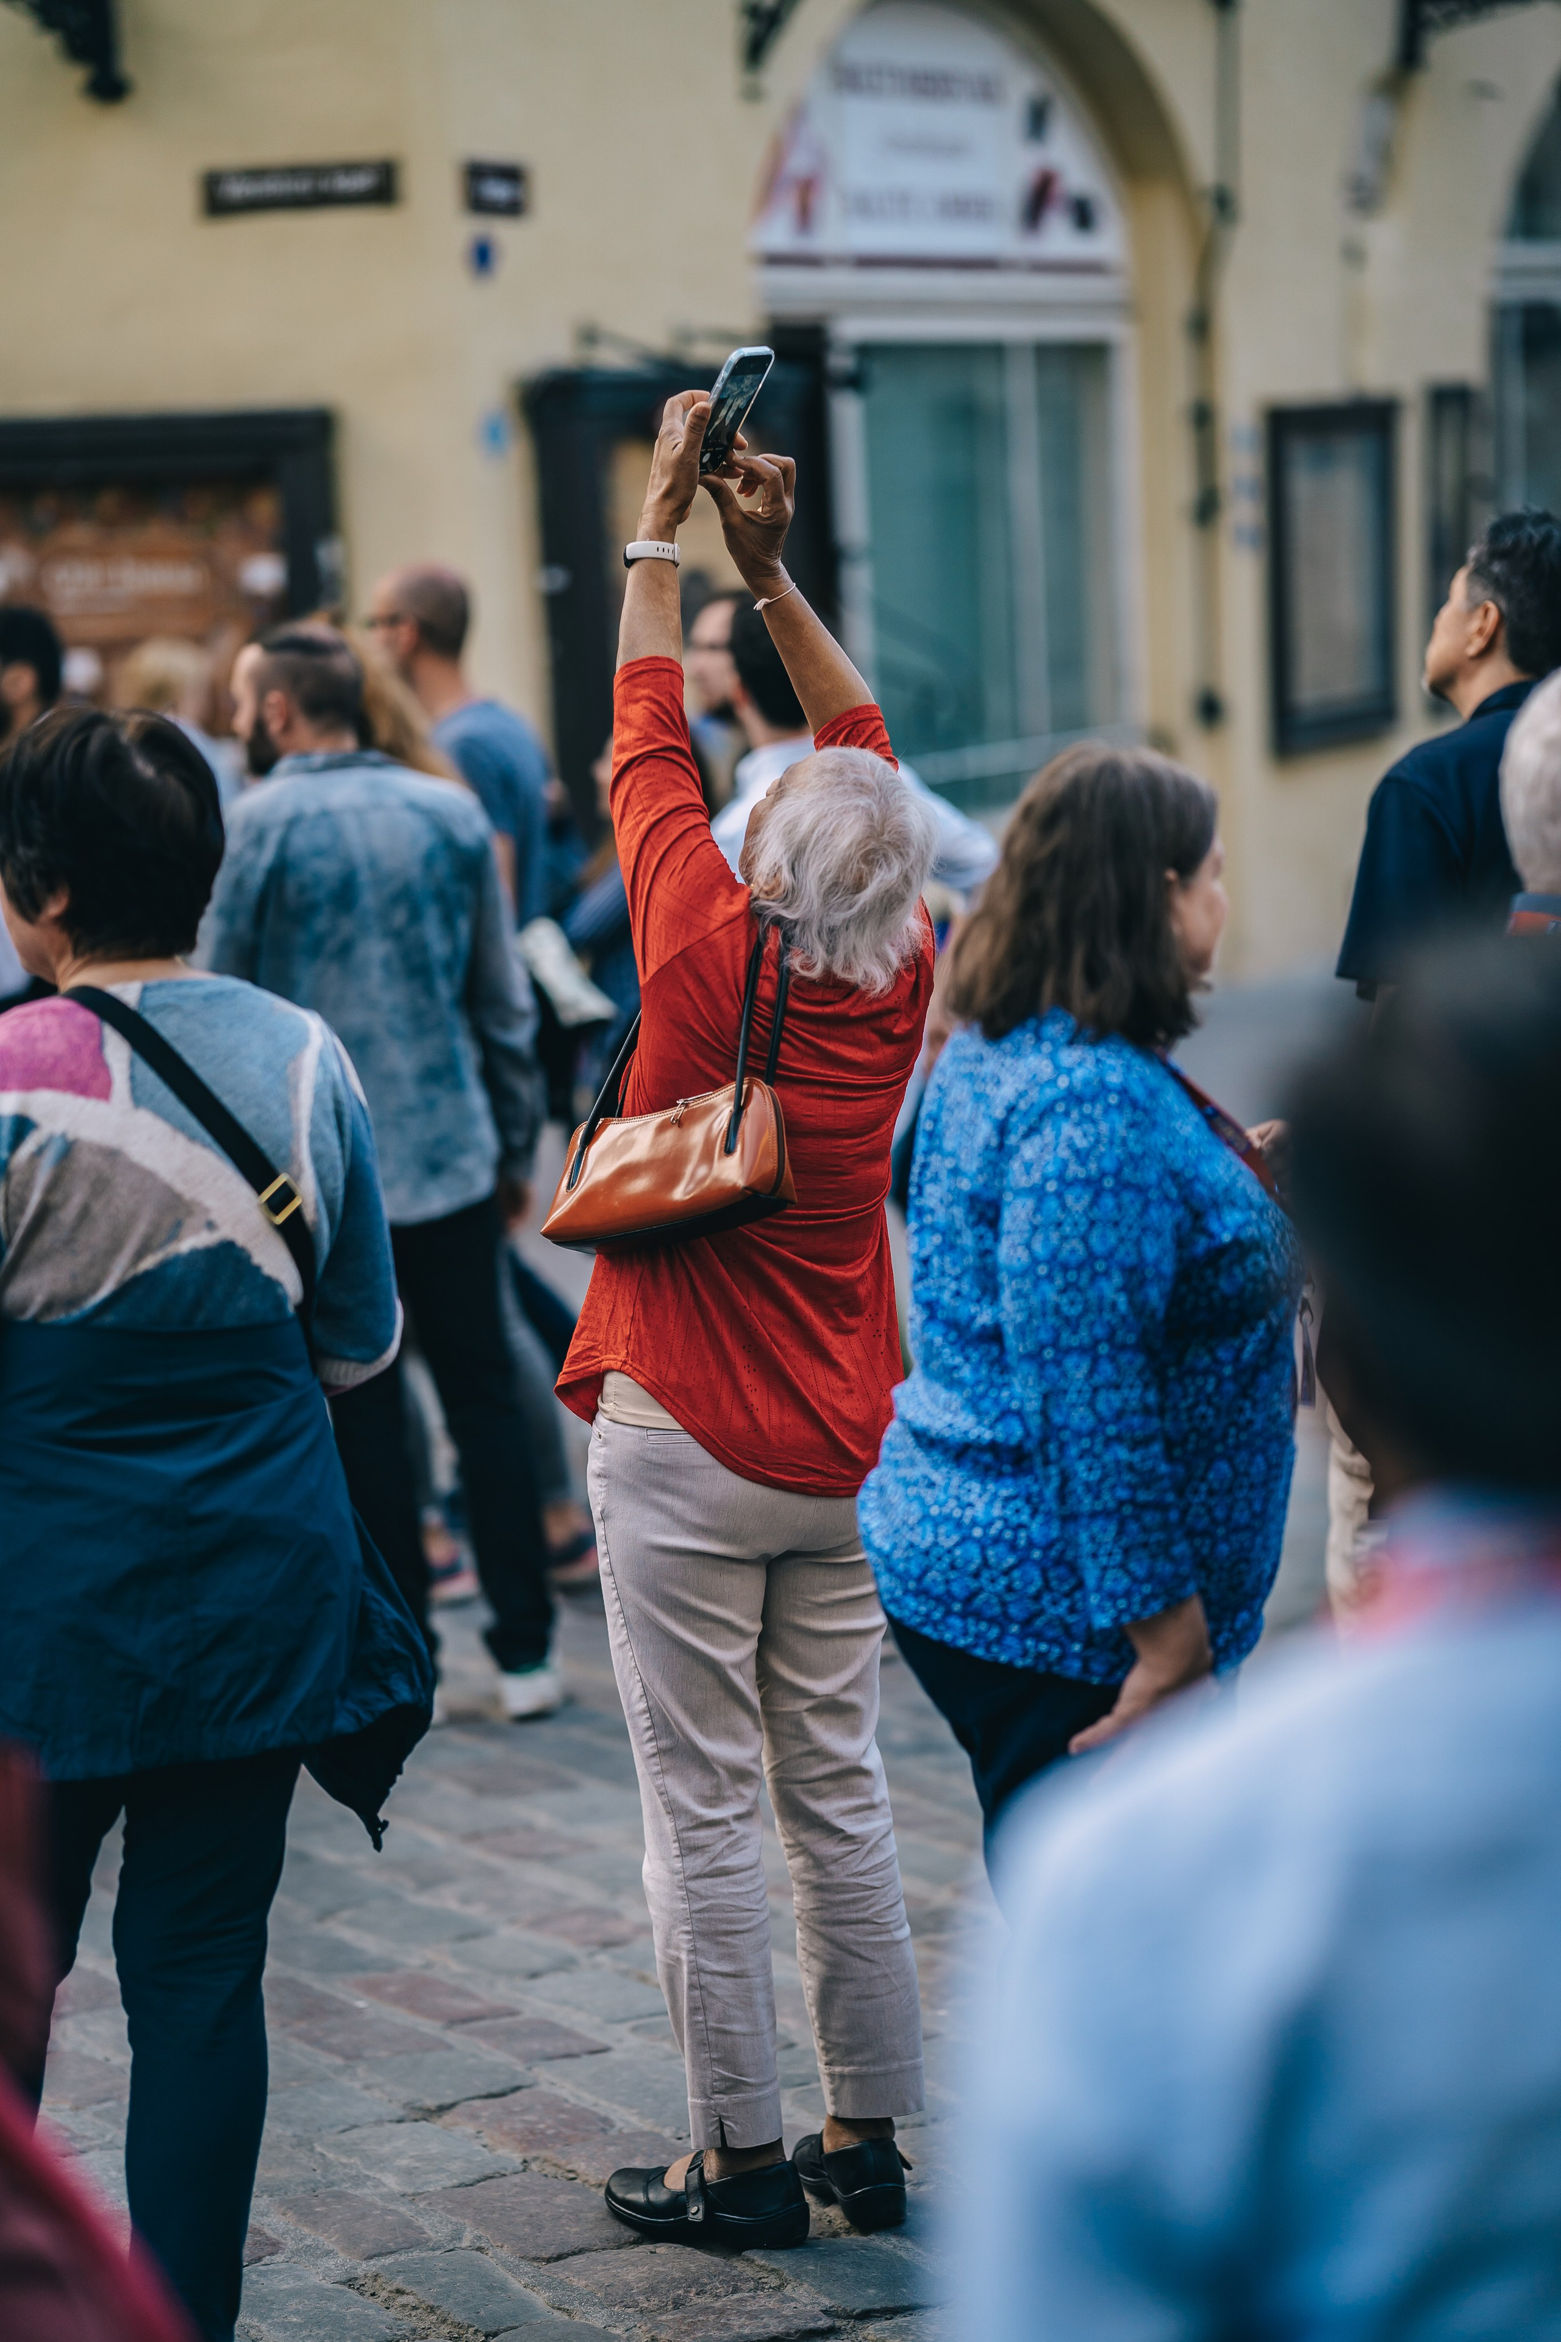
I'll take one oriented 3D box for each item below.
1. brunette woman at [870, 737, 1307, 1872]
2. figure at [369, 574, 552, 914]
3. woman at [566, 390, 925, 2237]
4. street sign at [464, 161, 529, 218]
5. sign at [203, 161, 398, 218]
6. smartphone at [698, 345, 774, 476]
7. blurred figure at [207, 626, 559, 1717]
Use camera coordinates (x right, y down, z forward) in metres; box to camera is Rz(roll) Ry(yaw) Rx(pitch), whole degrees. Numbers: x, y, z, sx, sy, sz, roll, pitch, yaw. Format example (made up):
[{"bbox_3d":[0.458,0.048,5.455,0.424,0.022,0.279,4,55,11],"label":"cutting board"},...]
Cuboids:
[{"bbox_3d":[0.278,0.405,5.050,0.410,1.580,0.500,-3,5,-25],"label":"brunette woman"},{"bbox_3d":[-0.617,-0.274,10.900,0.360,1.820,0.500,2,6,37],"label":"figure"},{"bbox_3d":[-0.037,0.166,5.900,0.430,1.965,0.470,-4,6,-30],"label":"woman"},{"bbox_3d":[-1.163,-4.008,22.600,0.030,0.210,0.350,4,7,45],"label":"street sign"},{"bbox_3d":[-1.964,-4.020,22.600,0.850,0.195,0.030,0,5,17],"label":"sign"},{"bbox_3d":[-0.061,-0.822,6.000,0.011,0.149,0.073,33,17,27],"label":"smartphone"},{"bbox_3d":[-0.626,0.018,8.750,0.560,1.740,0.380,-3,5,-21],"label":"blurred figure"}]

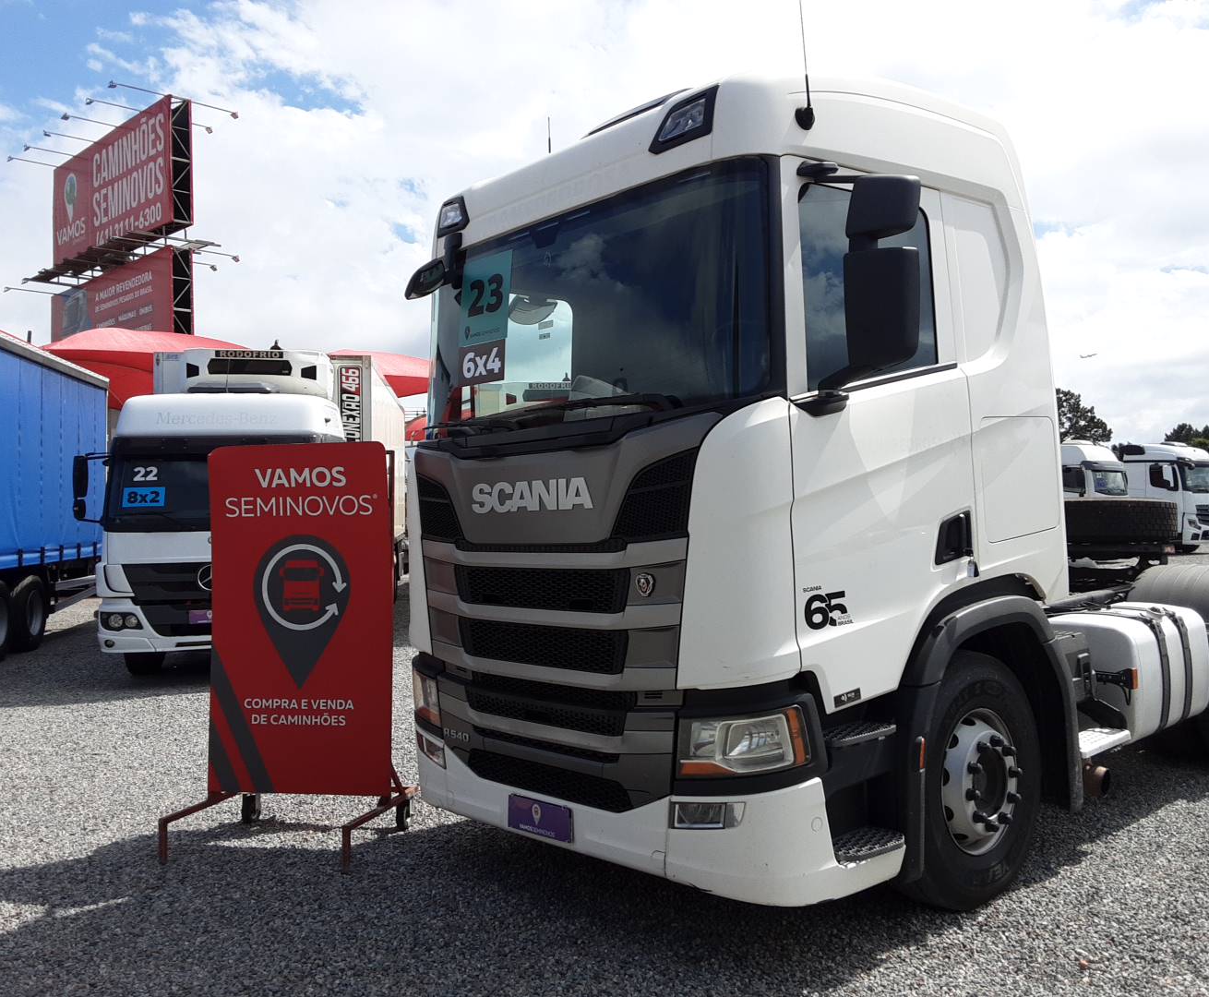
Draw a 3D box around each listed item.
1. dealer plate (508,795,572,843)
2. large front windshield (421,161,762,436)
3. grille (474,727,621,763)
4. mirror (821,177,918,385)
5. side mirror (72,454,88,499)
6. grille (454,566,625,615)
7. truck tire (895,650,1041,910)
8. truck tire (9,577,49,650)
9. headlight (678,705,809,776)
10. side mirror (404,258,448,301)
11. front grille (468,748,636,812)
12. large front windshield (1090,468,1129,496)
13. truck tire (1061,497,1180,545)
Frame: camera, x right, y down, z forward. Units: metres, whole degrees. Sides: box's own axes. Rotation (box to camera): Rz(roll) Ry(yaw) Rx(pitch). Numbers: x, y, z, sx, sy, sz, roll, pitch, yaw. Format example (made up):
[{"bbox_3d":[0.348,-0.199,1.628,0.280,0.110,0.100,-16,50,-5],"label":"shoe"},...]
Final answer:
[{"bbox_3d":[-0.263,1.293,4.354,0.015,0.136,0.405,0,-2,-42],"label":"dealer plate"},{"bbox_3d":[-0.216,-0.743,4.501,0.270,0.960,2.200,0,-2,-42],"label":"large front windshield"},{"bbox_3d":[-0.268,1.000,4.363,0.070,0.065,0.950,0,-2,-42],"label":"grille"},{"bbox_3d":[0.896,-0.738,3.644,0.210,0.710,0.310,0,-2,-42],"label":"mirror"},{"bbox_3d":[-5.311,-0.221,10.900,0.180,0.450,0.120,-1,-1,-5],"label":"side mirror"},{"bbox_3d":[-0.296,0.355,4.368,0.080,0.170,1.120,0,-2,-42],"label":"grille"},{"bbox_3d":[1.468,1.150,4.533,1.040,1.040,0.300,0,-2,-42],"label":"truck tire"},{"bbox_3d":[-7.803,1.542,14.425,0.300,1.020,1.020,-1,-1,-10],"label":"truck tire"},{"bbox_3d":[0.488,0.853,3.732,0.450,0.250,0.200,-3,-2,36],"label":"headlight"},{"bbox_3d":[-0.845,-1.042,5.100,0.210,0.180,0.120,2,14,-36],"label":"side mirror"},{"bbox_3d":[-0.263,1.133,4.361,0.080,0.140,1.050,0,-2,-42],"label":"front grille"},{"bbox_3d":[15.020,-0.494,32.000,2.050,0.770,0.250,0,-2,-35],"label":"large front windshield"},{"bbox_3d":[3.671,0.174,7.962,1.040,0.290,1.040,0,-2,-42],"label":"truck tire"}]

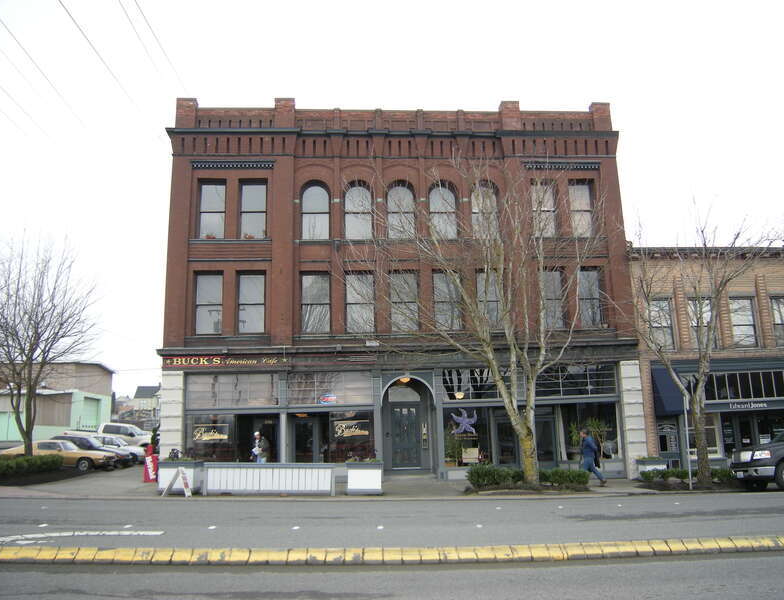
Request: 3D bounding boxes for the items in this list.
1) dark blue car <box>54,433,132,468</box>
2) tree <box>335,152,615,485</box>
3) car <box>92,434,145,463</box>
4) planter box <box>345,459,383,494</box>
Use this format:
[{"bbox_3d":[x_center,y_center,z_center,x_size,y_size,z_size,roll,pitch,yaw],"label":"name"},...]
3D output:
[{"bbox_3d":[-14.797,7.398,31.398,4.550,1.420,1.720,1,-12,-12],"label":"dark blue car"},{"bbox_3d":[2.107,0.291,19.278,8.000,10.221,6.200,-1,-12,-3],"label":"tree"},{"bbox_3d":[-14.031,7.493,32.350,4.500,1.420,1.740,-1,-12,1],"label":"car"},{"bbox_3d":[-0.797,4.929,18.174,1.050,0.960,1.050,-1,-12,-4],"label":"planter box"}]

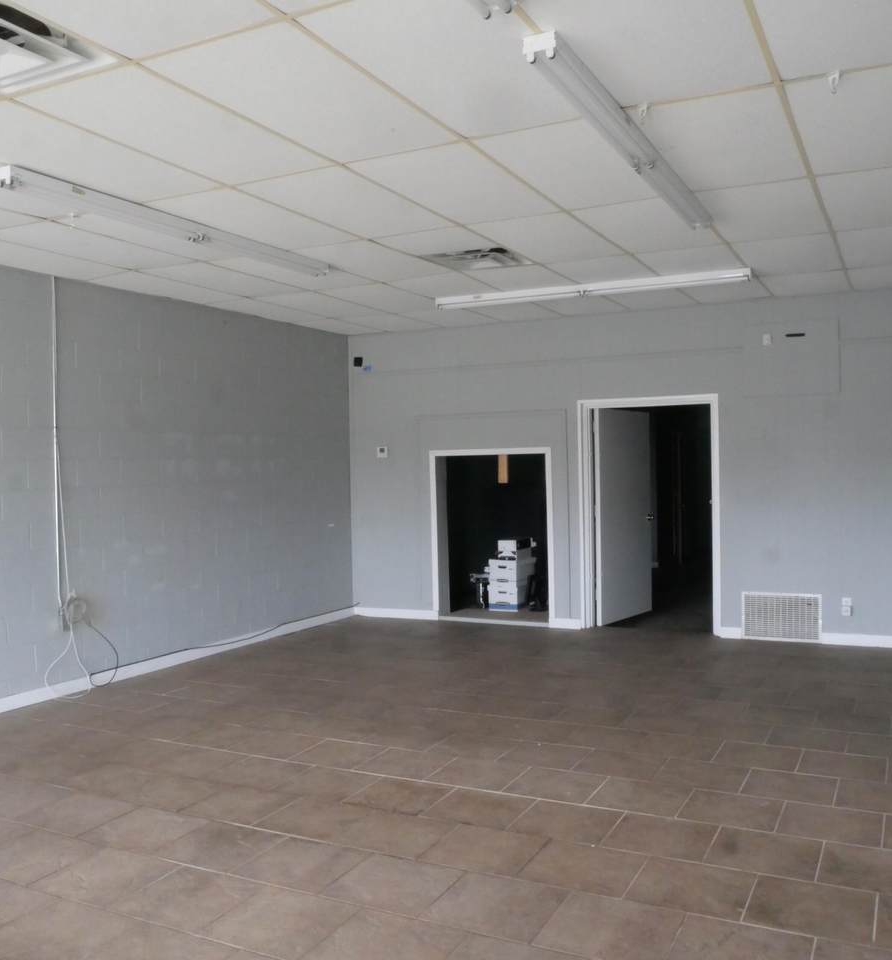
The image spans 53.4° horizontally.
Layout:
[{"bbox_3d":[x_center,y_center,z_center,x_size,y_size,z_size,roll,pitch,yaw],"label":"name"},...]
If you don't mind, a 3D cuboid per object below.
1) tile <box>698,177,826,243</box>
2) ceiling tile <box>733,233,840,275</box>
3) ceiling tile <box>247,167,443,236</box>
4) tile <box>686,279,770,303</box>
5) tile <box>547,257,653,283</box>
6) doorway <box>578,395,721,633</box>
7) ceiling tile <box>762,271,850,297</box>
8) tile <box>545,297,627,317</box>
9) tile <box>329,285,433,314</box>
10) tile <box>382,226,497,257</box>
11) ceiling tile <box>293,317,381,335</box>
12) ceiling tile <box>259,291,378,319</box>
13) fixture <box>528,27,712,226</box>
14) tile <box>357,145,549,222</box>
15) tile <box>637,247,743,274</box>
[{"bbox_3d":[1.729,-1.450,4.820,0.600,0.024,1.215,0,2,27],"label":"tile"},{"bbox_3d":[2.334,-1.517,6.011,0.611,0.020,1.212,-1,1,26],"label":"ceiling tile"},{"bbox_3d":[-0.461,-1.407,4.546,0.605,0.024,1.215,0,2,27],"label":"ceiling tile"},{"bbox_3d":[2.243,-1.525,7.112,0.600,0.020,1.030,0,2,27],"label":"tile"},{"bbox_3d":[1.221,-1.503,6.514,0.611,0.020,1.212,-1,1,26],"label":"tile"},{"bbox_3d":[1.841,0.324,8.045,1.248,2.113,0.160,-1,1,24],"label":"doorway"},{"bbox_3d":[2.793,-1.526,6.866,0.600,0.020,1.030,0,2,27],"label":"ceiling tile"},{"bbox_3d":[1.164,-1.525,7.716,0.611,0.020,0.938,-1,1,26],"label":"tile"},{"bbox_3d":[-0.466,-1.492,7.313,0.600,0.020,1.200,0,2,27],"label":"tile"},{"bbox_3d":[-0.042,-1.445,5.384,0.600,0.020,0.590,0,2,27],"label":"tile"},{"bbox_3d":[-1.016,-1.534,8.842,0.570,0.024,1.040,0,2,27],"label":"ceiling tile"},{"bbox_3d":[-1.028,-1.492,7.579,0.600,0.020,1.200,0,2,27],"label":"ceiling tile"},{"bbox_3d":[0.860,-1.388,3.855,0.110,0.088,2.425,-1,1,28],"label":"fixture"},{"bbox_3d":[0.087,-1.406,4.266,0.605,0.024,1.215,0,2,27],"label":"tile"},{"bbox_3d":[1.777,-1.510,6.263,0.611,0.020,1.212,-1,1,26],"label":"tile"}]

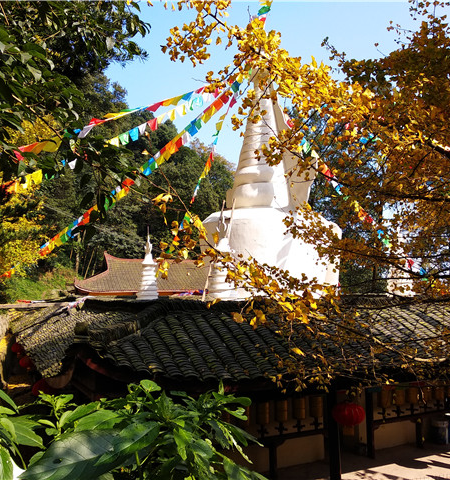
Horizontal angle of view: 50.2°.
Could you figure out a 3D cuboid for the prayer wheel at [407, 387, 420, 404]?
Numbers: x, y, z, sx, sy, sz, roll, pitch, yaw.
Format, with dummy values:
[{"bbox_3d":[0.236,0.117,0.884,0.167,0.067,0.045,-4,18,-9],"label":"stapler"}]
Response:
[{"bbox_3d":[4.782,3.951,12.231,0.280,0.450,0.280,0,-7,0],"label":"prayer wheel"}]

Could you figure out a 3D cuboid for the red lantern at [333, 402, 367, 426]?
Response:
[{"bbox_3d":[2.083,2.943,8.106,0.570,0.410,0.570,0,-7,0],"label":"red lantern"}]

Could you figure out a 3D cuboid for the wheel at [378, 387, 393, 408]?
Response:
[{"bbox_3d":[3.945,3.901,11.819,0.280,0.450,0.280,0,-7,0],"label":"wheel"}]

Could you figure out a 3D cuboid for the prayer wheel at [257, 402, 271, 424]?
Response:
[{"bbox_3d":[0.819,3.714,10.280,0.280,0.450,0.280,0,-7,0],"label":"prayer wheel"}]

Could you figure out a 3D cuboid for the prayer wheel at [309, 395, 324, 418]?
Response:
[{"bbox_3d":[2.074,3.789,10.898,0.280,0.450,0.280,0,-7,0],"label":"prayer wheel"}]

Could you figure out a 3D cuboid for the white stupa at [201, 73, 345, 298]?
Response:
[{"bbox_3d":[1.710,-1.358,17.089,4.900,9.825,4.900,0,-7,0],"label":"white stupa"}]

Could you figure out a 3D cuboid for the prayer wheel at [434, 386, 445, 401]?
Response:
[{"bbox_3d":[5.619,4.001,12.643,0.280,0.450,0.280,0,-7,0],"label":"prayer wheel"}]

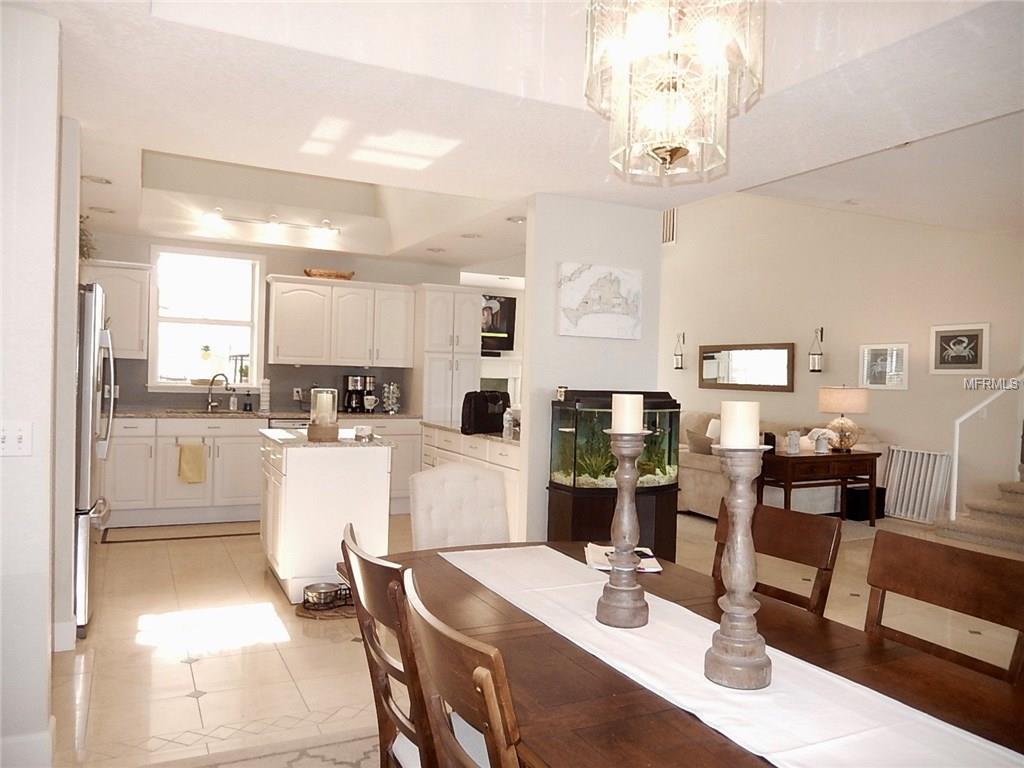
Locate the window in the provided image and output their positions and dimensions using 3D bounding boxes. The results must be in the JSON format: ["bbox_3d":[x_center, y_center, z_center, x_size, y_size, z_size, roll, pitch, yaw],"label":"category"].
[{"bbox_3d":[-2.837,-0.578,6.915,0.983,1.314,0.110,1,1,-26],"label":"window"}]

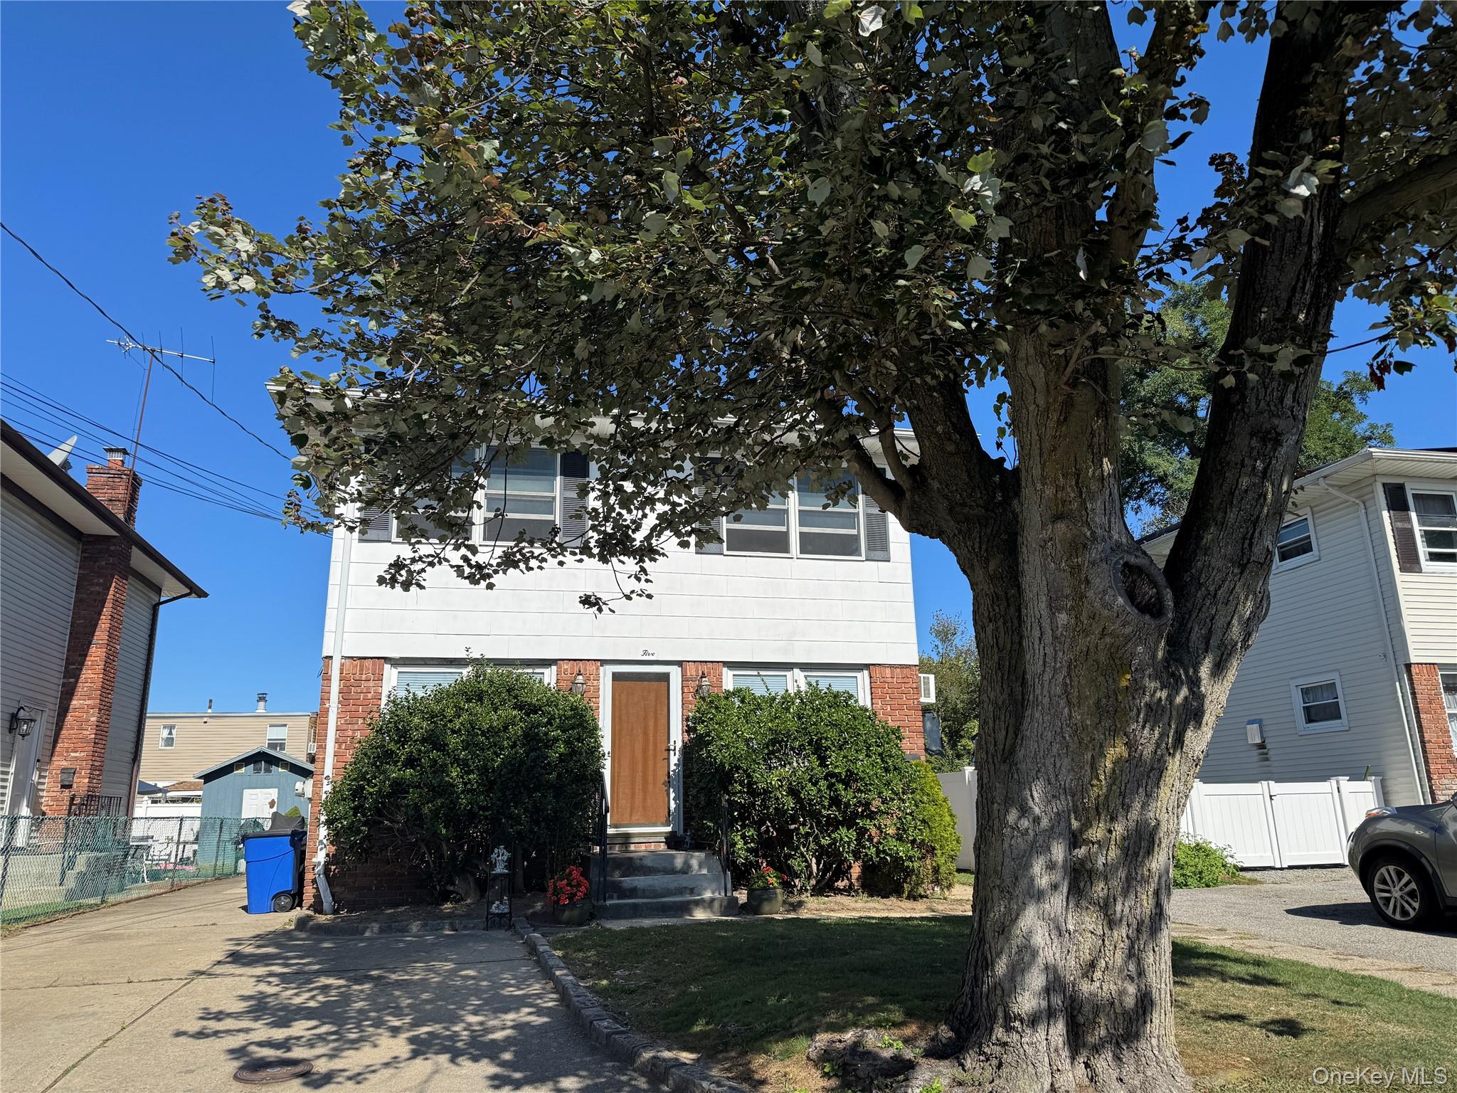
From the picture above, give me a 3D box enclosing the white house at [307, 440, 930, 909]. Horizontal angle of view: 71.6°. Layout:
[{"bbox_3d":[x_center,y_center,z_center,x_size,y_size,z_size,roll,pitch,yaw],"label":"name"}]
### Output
[{"bbox_3d":[-2.130,2.246,16.896,7.900,6.200,9.900,2,-15,-13],"label":"white house"}]

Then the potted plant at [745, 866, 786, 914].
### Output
[{"bbox_3d":[0.369,3.607,10.634,0.430,0.470,0.420,-1,-14,0],"label":"potted plant"}]

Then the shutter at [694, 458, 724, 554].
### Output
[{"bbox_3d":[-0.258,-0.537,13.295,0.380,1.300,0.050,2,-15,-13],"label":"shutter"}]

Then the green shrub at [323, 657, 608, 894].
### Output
[{"bbox_3d":[-2.786,2.530,10.818,2.890,2.500,1.900,2,-15,-13],"label":"green shrub"}]

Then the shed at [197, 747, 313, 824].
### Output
[{"bbox_3d":[-11.442,6.450,25.090,2.830,2.790,2.900,2,-15,-13],"label":"shed"}]

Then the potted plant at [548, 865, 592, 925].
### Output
[{"bbox_3d":[-1.553,3.439,9.939,0.440,0.560,0.420,2,-15,-13],"label":"potted plant"}]

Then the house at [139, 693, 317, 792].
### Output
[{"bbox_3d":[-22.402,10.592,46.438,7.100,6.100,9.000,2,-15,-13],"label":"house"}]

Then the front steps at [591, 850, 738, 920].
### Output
[{"bbox_3d":[-0.808,3.708,11.184,1.480,0.590,1.650,2,-15,-13],"label":"front steps"}]

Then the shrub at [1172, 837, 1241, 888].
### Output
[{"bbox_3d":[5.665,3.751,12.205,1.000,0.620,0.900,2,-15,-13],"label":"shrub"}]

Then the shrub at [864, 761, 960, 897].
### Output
[{"bbox_3d":[2.181,3.358,12.089,1.200,1.550,1.100,2,-15,-13],"label":"shrub"}]

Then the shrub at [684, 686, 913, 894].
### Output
[{"bbox_3d":[0.819,2.793,11.662,2.710,2.340,1.850,2,-15,-13],"label":"shrub"}]

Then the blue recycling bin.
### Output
[{"bbox_3d":[-5.779,4.108,12.805,0.730,0.976,0.600,2,-15,-13],"label":"blue recycling bin"}]

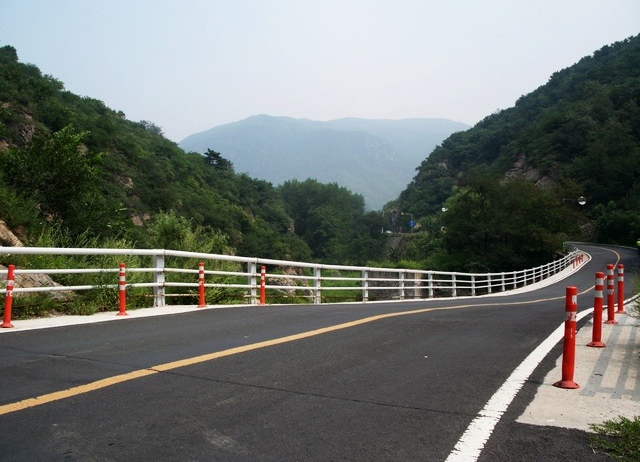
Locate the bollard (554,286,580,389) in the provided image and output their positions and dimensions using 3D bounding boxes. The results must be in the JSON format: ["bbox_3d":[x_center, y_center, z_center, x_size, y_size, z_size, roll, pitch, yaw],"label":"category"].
[{"bbox_3d":[1.866,0.793,5.130,0.200,0.750,0.200,3,1,0],"label":"bollard"}]

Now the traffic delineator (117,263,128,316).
[{"bbox_3d":[-2.868,0.854,9.950,0.185,0.750,0.185,0,1,0],"label":"traffic delineator"}]

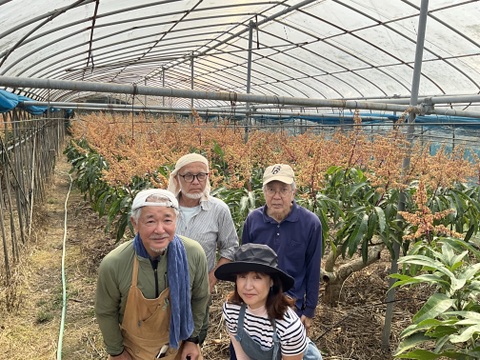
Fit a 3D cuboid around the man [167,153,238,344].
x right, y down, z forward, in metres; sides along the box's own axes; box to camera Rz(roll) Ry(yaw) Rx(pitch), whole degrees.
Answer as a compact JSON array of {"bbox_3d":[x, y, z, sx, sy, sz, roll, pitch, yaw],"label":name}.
[{"bbox_3d":[-0.270,0.665,2.350,0.530,1.640,0.420,4,9,7],"label":"man"}]

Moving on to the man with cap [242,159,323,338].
[{"bbox_3d":[0.220,0.690,2.330,0.490,1.600,0.390,4,9,9],"label":"man with cap"}]

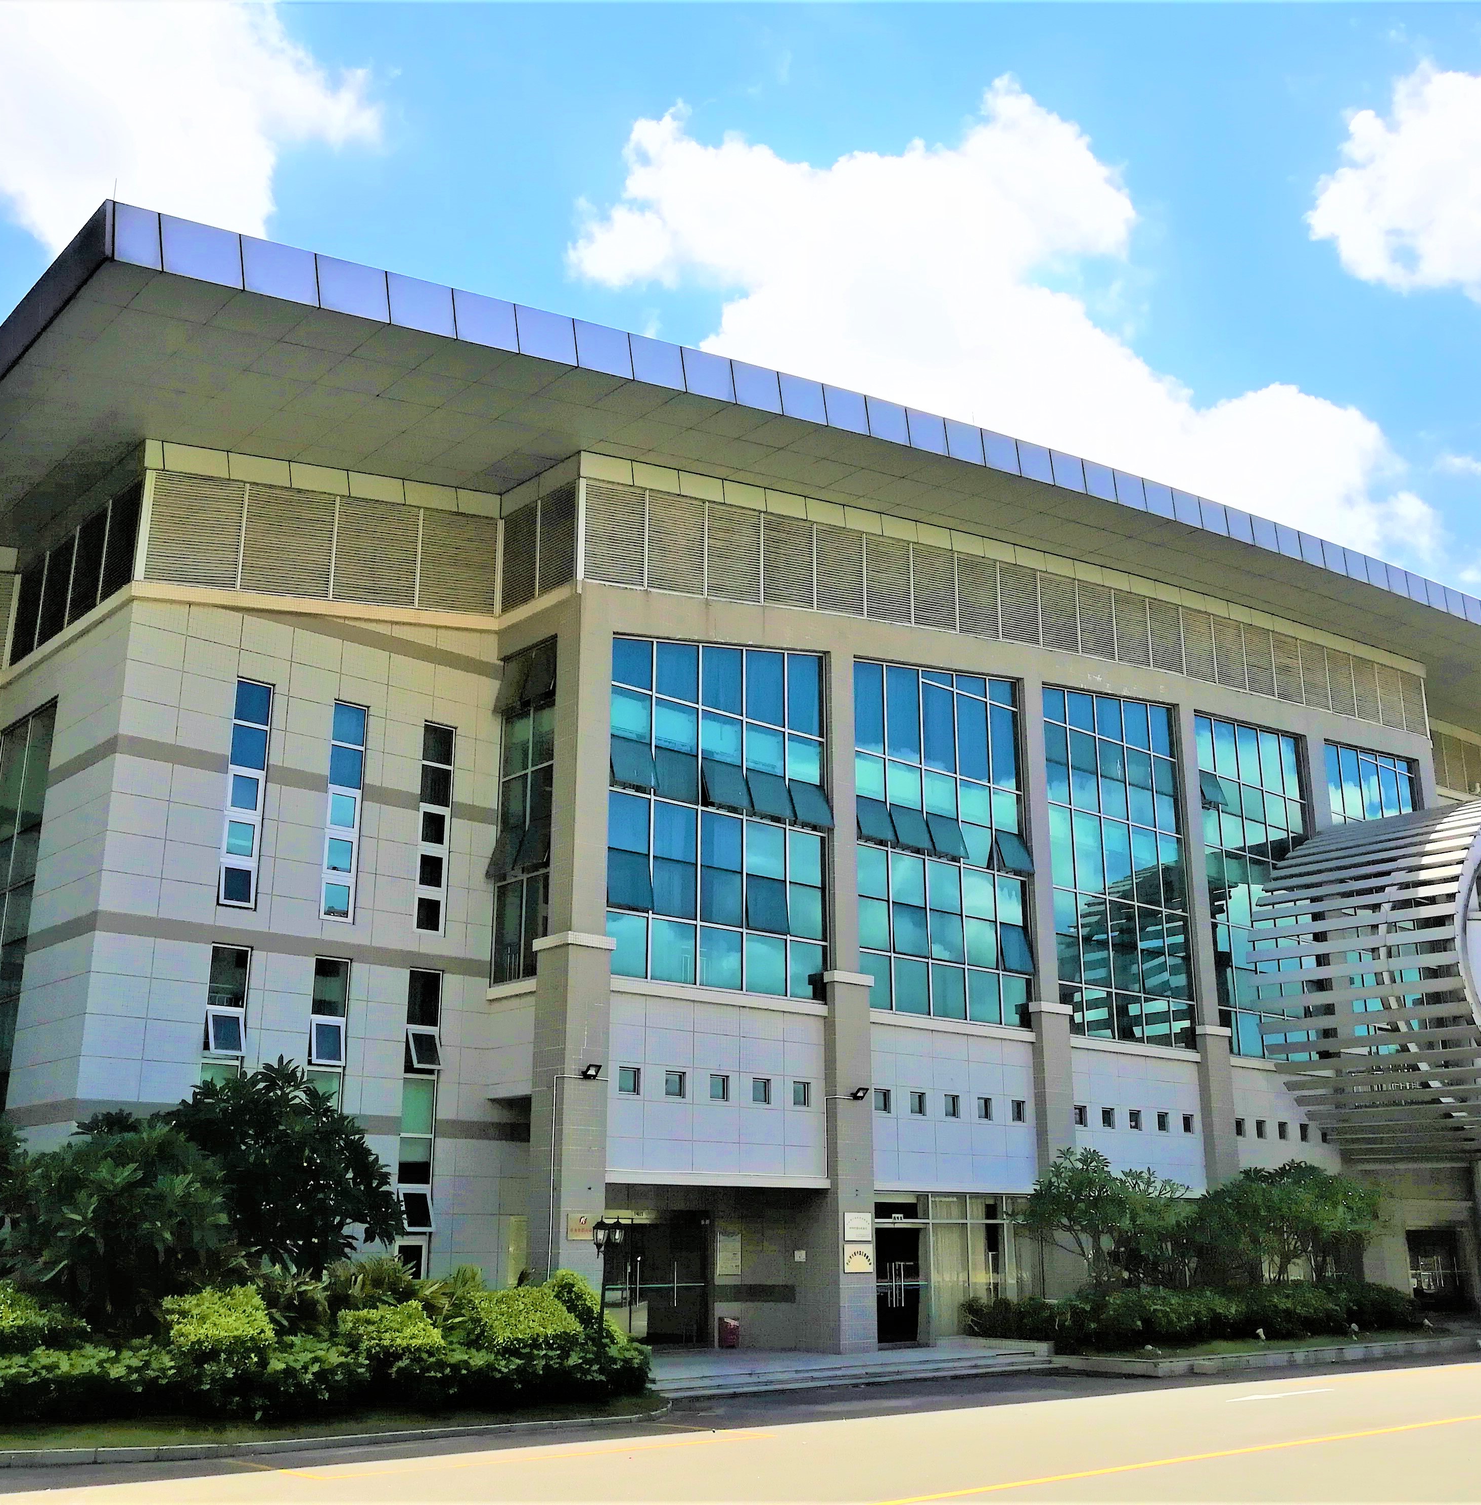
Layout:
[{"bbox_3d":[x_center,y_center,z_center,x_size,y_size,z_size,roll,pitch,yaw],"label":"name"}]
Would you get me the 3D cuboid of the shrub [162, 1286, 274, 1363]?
[{"bbox_3d":[-6.808,7.699,20.382,1.350,1.300,1.250,14,-22,-40],"label":"shrub"}]

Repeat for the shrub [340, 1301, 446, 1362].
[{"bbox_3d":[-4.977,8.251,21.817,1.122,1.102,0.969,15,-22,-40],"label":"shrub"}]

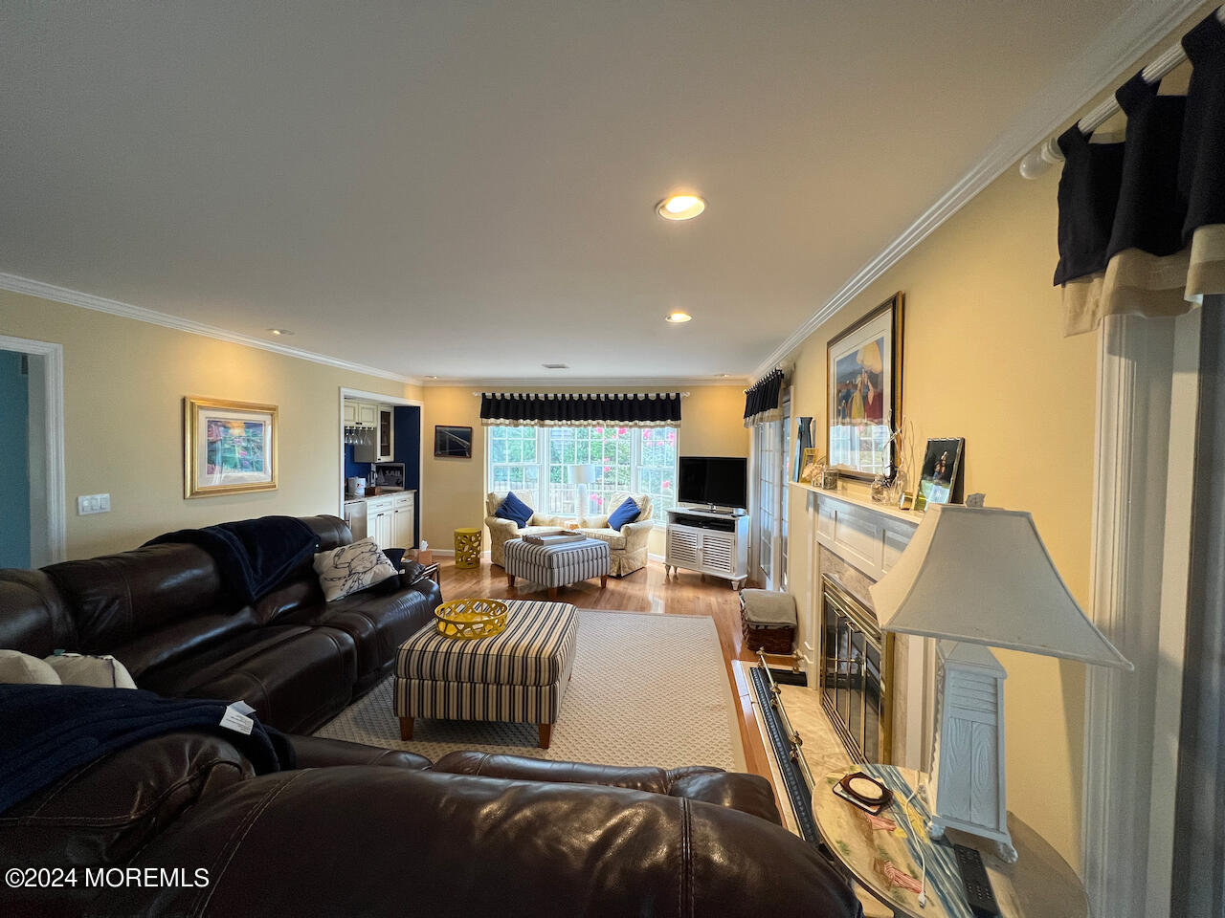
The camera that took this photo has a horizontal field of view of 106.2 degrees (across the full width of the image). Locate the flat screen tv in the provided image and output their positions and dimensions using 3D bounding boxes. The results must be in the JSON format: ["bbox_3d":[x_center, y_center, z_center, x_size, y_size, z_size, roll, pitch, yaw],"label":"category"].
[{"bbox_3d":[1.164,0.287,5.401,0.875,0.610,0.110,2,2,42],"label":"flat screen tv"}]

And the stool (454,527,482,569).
[{"bbox_3d":[-1.857,1.130,5.919,0.360,0.470,0.360,1,2,8],"label":"stool"}]

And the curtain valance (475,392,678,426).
[{"bbox_3d":[-0.449,-0.638,6.010,2.652,0.449,0.100,1,1,8],"label":"curtain valance"}]

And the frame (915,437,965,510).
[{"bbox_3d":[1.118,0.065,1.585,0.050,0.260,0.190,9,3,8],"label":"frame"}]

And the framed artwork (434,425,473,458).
[{"bbox_3d":[-2.180,-0.231,6.327,0.530,0.432,0.030,1,1,8],"label":"framed artwork"}]

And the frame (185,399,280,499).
[{"bbox_3d":[-2.970,-0.086,3.621,0.040,0.726,0.764,1,1,8],"label":"frame"}]

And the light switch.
[{"bbox_3d":[-3.103,0.272,2.759,0.014,0.116,0.160,1,1,8],"label":"light switch"}]

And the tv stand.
[{"bbox_3d":[1.140,1.022,5.419,0.950,0.780,0.400,2,2,43],"label":"tv stand"}]

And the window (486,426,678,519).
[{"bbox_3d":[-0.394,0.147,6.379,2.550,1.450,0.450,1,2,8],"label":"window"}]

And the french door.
[{"bbox_3d":[1.609,0.414,4.658,0.120,2.040,1.880,1,1,8],"label":"french door"}]

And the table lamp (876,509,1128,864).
[{"bbox_3d":[0.840,0.476,1.079,0.385,0.790,0.385,1,2,25],"label":"table lamp"}]

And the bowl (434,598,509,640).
[{"bbox_3d":[-0.805,0.918,2.658,0.405,0.100,0.405,1,2,0],"label":"bowl"}]

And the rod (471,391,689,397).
[{"bbox_3d":[-0.448,-0.848,6.006,2.894,0.055,0.070,1,1,8],"label":"rod"}]

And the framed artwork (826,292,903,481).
[{"bbox_3d":[1.238,-0.294,2.331,0.035,0.810,0.890,1,2,8],"label":"framed artwork"}]

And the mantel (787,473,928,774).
[{"bbox_3d":[1.157,0.842,2.296,0.165,1.325,1.680,1,2,8],"label":"mantel"}]

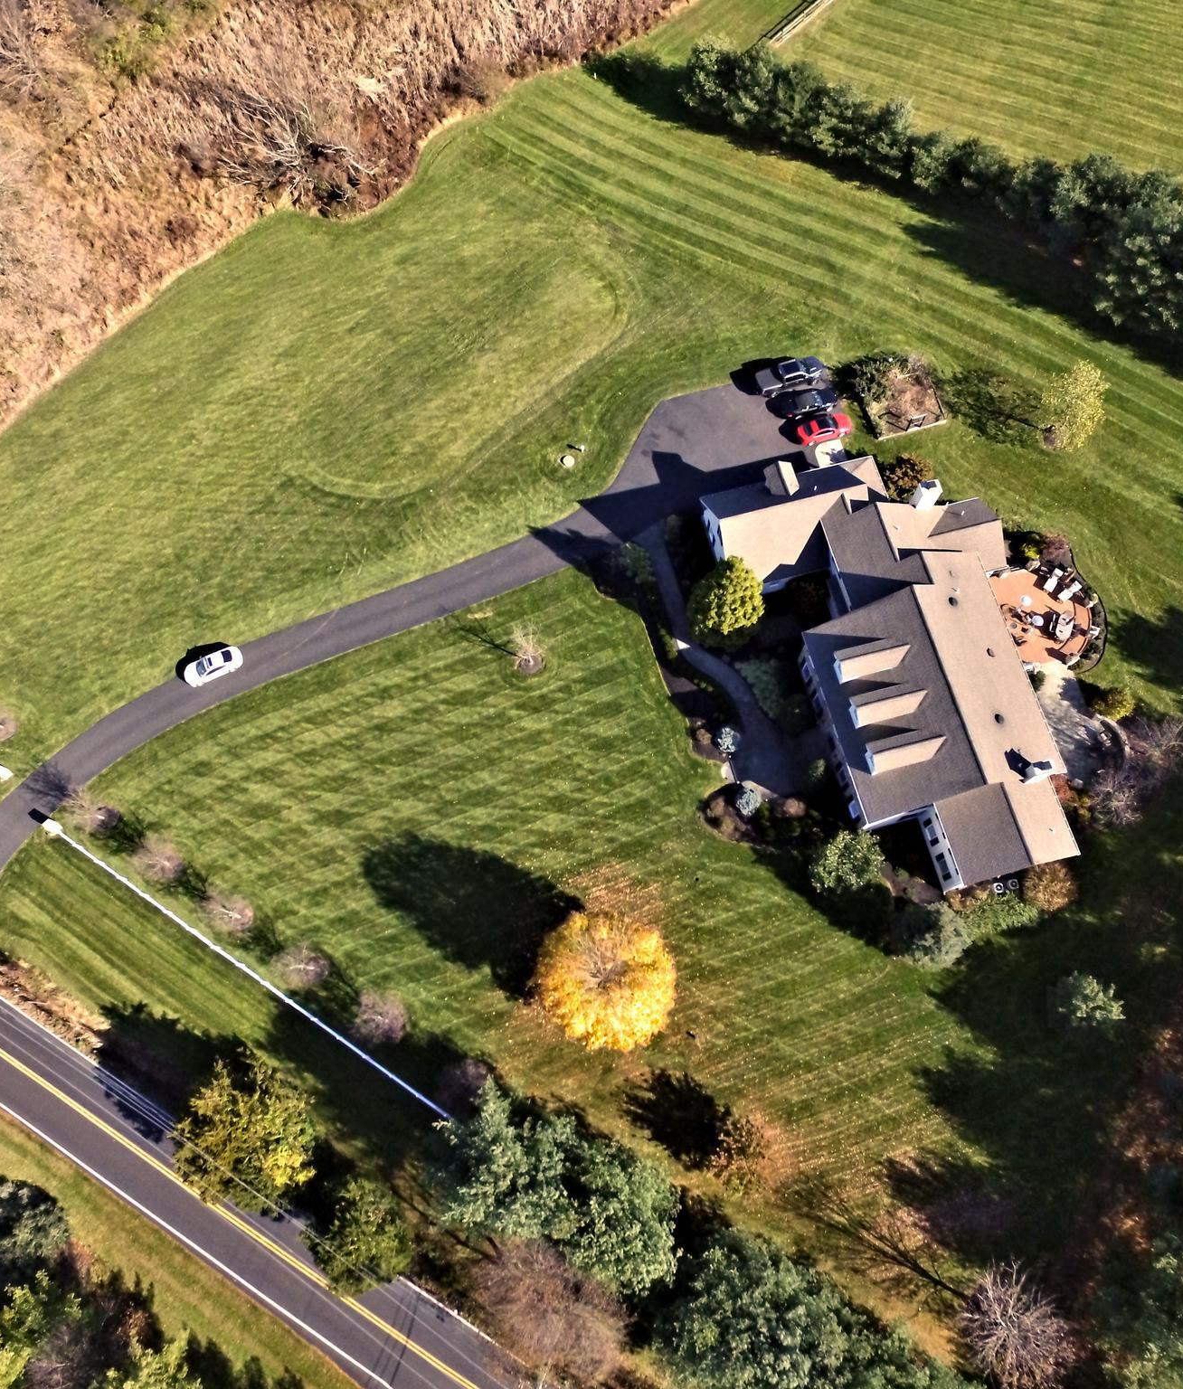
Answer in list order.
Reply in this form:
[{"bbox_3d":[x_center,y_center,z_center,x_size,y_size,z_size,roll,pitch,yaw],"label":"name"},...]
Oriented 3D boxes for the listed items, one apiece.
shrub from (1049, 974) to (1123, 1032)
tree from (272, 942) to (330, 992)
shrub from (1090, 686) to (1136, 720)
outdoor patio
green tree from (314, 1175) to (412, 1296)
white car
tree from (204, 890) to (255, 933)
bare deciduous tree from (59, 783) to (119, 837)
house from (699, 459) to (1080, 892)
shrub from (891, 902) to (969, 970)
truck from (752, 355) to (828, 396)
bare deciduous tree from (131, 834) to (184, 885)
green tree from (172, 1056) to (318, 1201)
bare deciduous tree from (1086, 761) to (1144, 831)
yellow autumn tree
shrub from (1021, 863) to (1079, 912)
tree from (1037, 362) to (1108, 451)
[{"bbox_3d":[34.535,21.616,74.927,4.500,5.000,4.500,-1,72,3],"label":"shrub"},{"bbox_3d":[-21.117,20.100,78.882,3.800,4.700,3.800,-1,72,3],"label":"tree"},{"bbox_3d":[40.544,0.769,83.088,2.900,2.000,2.900,0,70,0],"label":"shrub"},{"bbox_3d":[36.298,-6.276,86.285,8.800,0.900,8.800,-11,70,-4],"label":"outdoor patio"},{"bbox_3d":[-15.730,37.540,74.730,7.000,9.000,7.400,0,72,1],"label":"green tree"},{"bbox_3d":[-30.441,-2.229,86.393,4.850,1.450,1.830,-22,71,-8],"label":"white car"},{"bbox_3d":[-27.062,16.440,80.515,3.500,4.600,3.500,-1,72,3],"label":"tree"},{"bbox_3d":[-39.980,9.210,85.750,4.200,4.900,4.100,0,72,1],"label":"bare deciduous tree"},{"bbox_3d":[21.850,-2.180,76.160,20.000,10.000,32.400,-14,72,-4],"label":"house"},{"bbox_3d":[24.239,17.370,76.704,5.000,4.800,5.000,-1,72,3],"label":"shrub"},{"bbox_3d":[17.532,-27.880,93.737,5.950,1.900,2.000,-18,71,-7],"label":"truck"},{"bbox_3d":[-34.050,13.060,84.500,4.000,4.800,4.000,0,72,1],"label":"bare deciduous tree"},{"bbox_3d":[-23.247,29.201,72.280,9.300,8.000,9.300,0,70,0],"label":"green tree"},{"bbox_3d":[38.497,7.688,79.162,4.300,4.300,4.300,-1,72,3],"label":"bare deciduous tree"},{"bbox_3d":[1.006,19.478,72.996,9.400,11.600,9.400,0,70,0],"label":"yellow autumn tree"},{"bbox_3d":[32.070,13.450,74.850,3.700,2.700,3.600,0,72,1],"label":"shrub"},{"bbox_3d":[37.210,-22.120,83.300,5.200,6.400,5.200,0,72,1],"label":"tree"}]

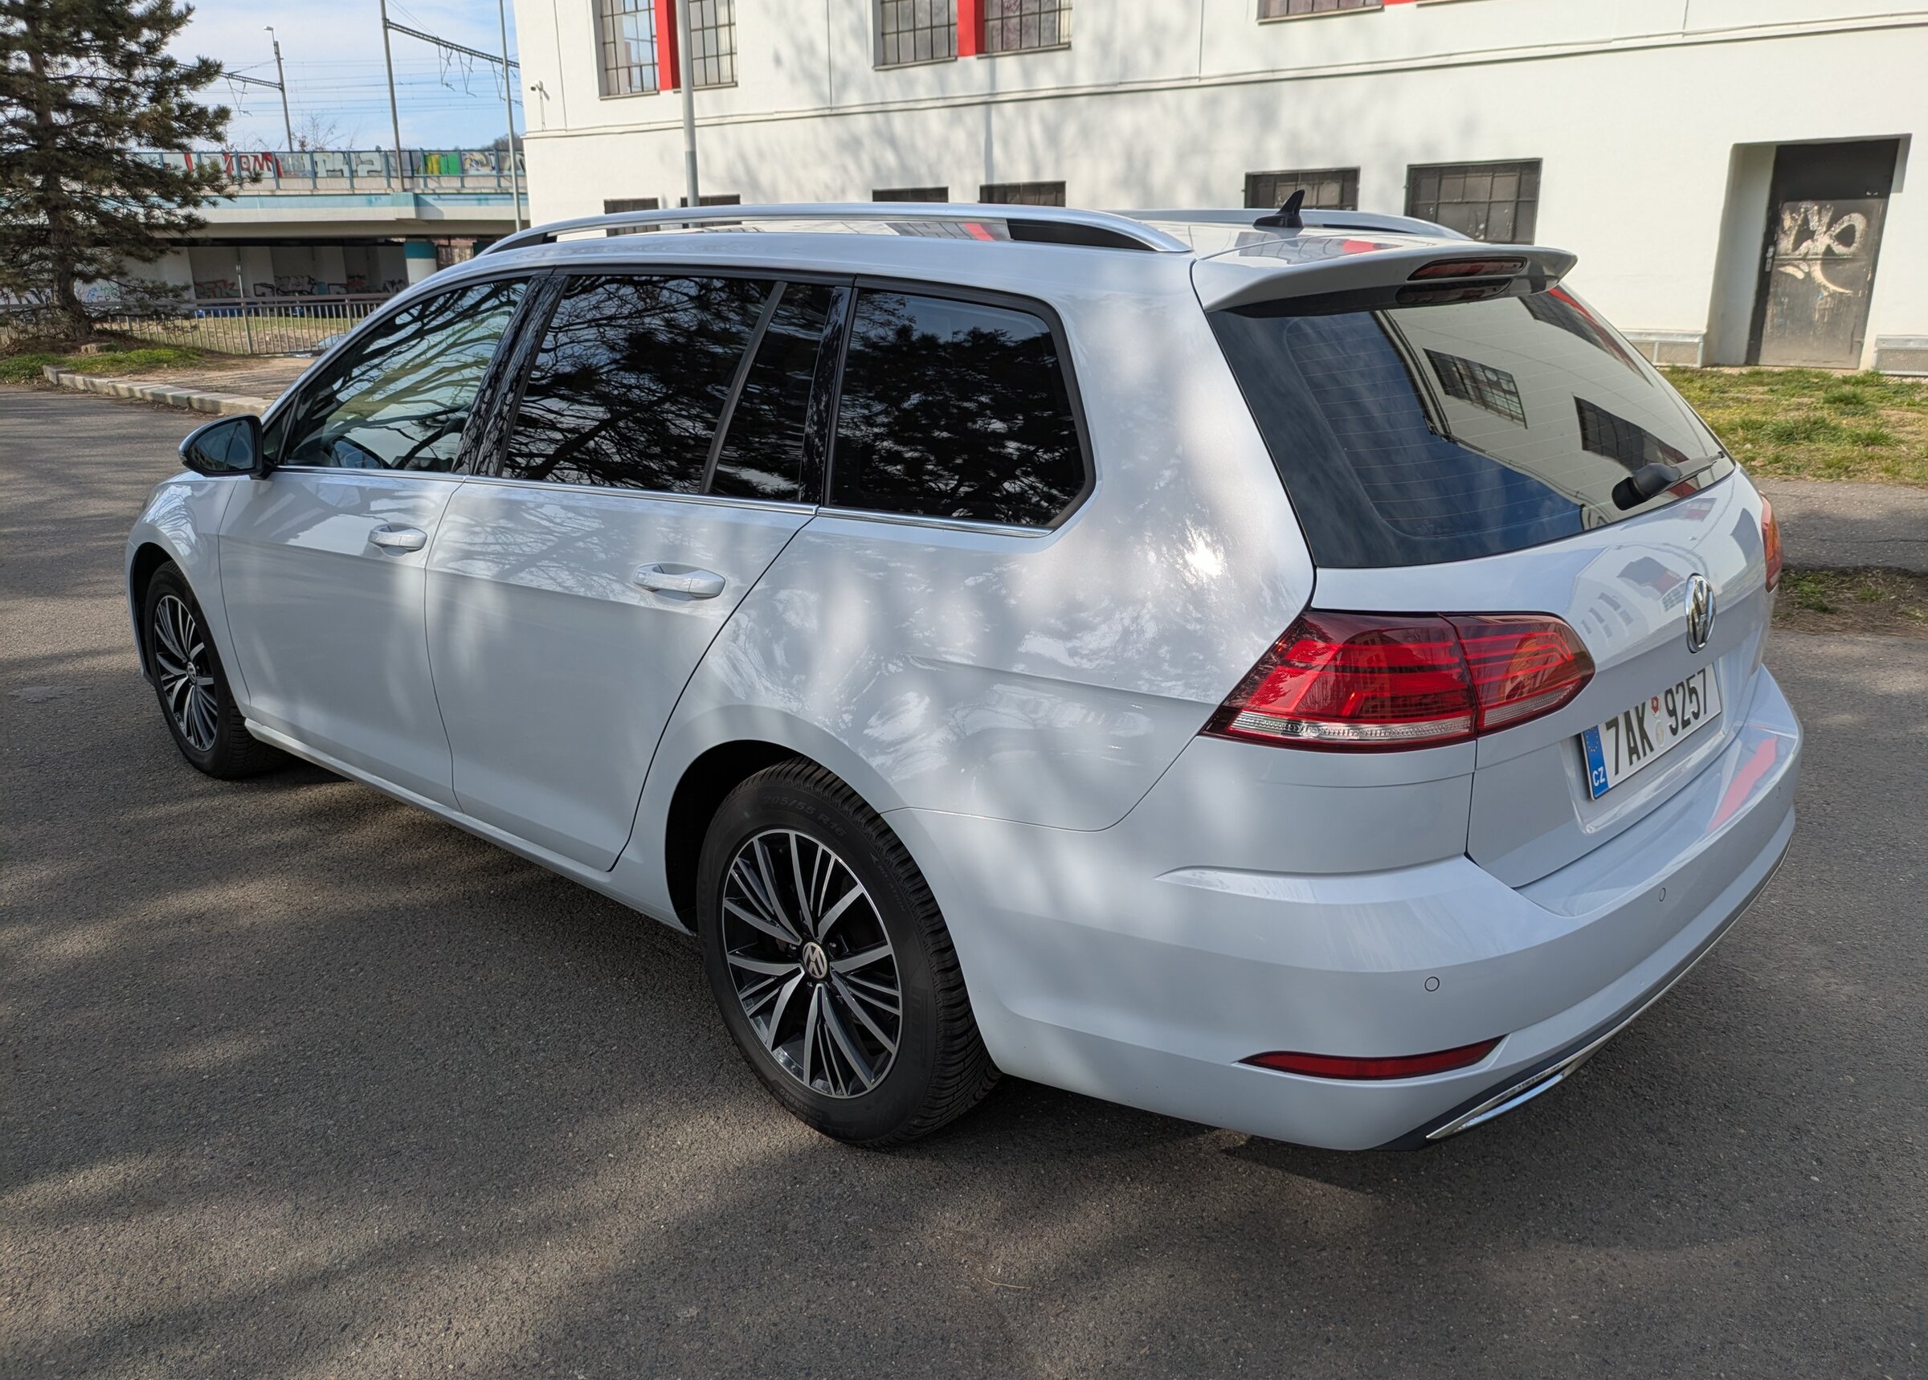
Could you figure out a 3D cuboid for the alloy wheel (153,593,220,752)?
[{"bbox_3d":[-2.159,-0.063,4.018,0.440,0.440,0.170,14,22,41],"label":"alloy wheel"}]

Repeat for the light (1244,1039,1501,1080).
[{"bbox_3d":[0.497,0.443,1.679,0.320,0.037,0.052,-3,16,-9],"label":"light"}]

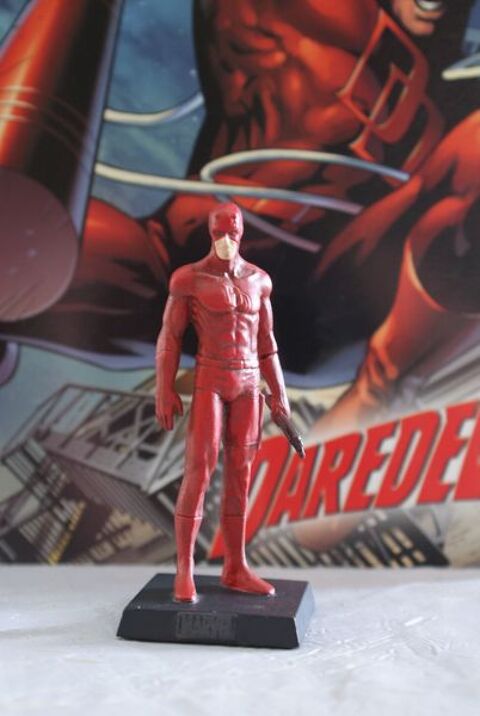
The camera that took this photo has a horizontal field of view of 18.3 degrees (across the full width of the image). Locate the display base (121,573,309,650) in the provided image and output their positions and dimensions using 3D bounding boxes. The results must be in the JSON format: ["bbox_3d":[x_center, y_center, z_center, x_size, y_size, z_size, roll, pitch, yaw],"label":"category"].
[{"bbox_3d":[-0.004,0.059,0.352,0.041,0.006,0.041,2,4,8],"label":"display base"}]

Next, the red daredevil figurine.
[{"bbox_3d":[-0.003,0.010,0.351,0.034,0.092,0.021,0,4,-21],"label":"red daredevil figurine"}]

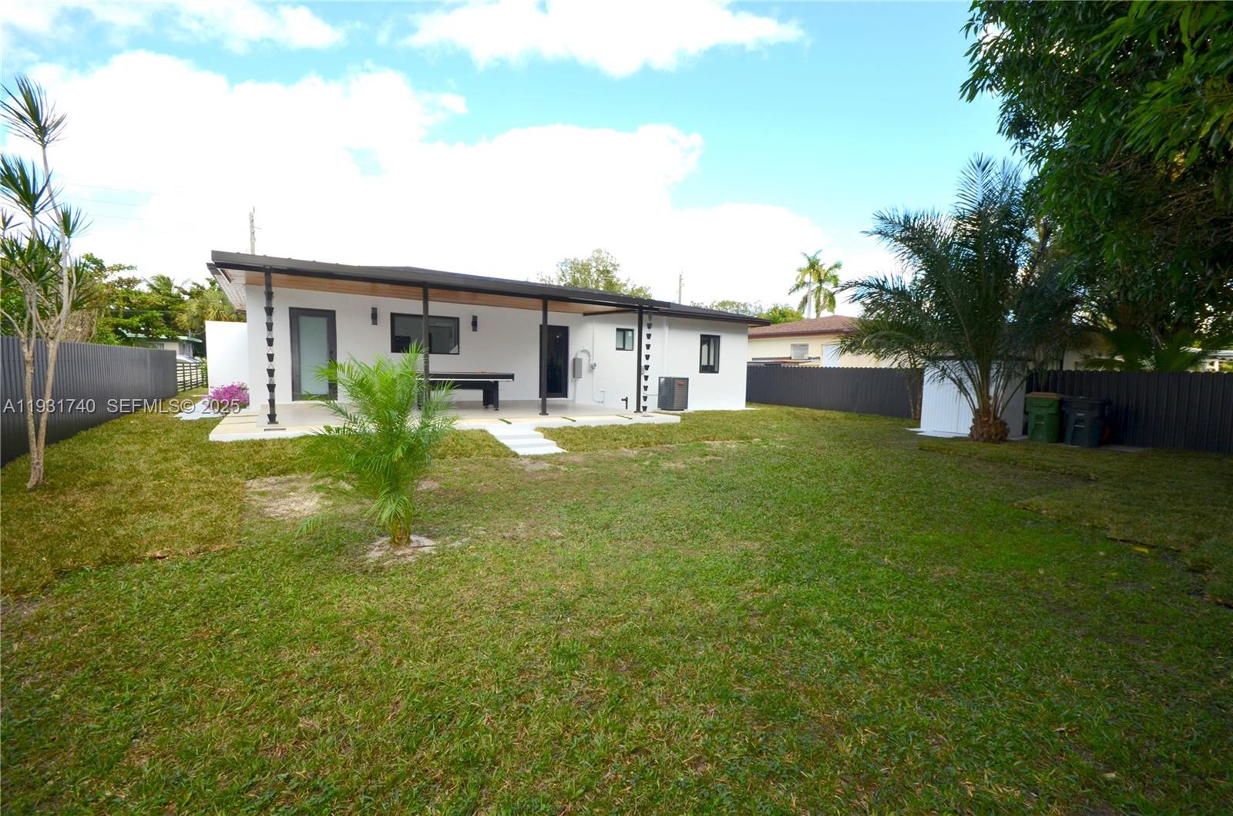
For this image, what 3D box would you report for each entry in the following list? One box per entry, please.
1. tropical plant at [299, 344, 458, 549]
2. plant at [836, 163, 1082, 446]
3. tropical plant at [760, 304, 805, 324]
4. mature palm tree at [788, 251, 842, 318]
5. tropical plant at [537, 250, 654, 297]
[{"bbox_3d":[-1.796,0.289,4.456,1.220,1.470,1.220,0,5,-22],"label":"tropical plant"},{"bbox_3d":[7.169,-2.195,11.861,4.500,5.760,4.500,4,5,31],"label":"plant"},{"bbox_3d":[10.584,-3.815,36.842,3.700,5.400,3.700,3,4,16],"label":"tropical plant"},{"bbox_3d":[14.425,-6.263,41.665,3.800,9.740,3.800,3,5,19],"label":"mature palm tree"},{"bbox_3d":[-1.220,-5.644,36.684,6.800,8.510,6.800,1,4,-2],"label":"tropical plant"}]

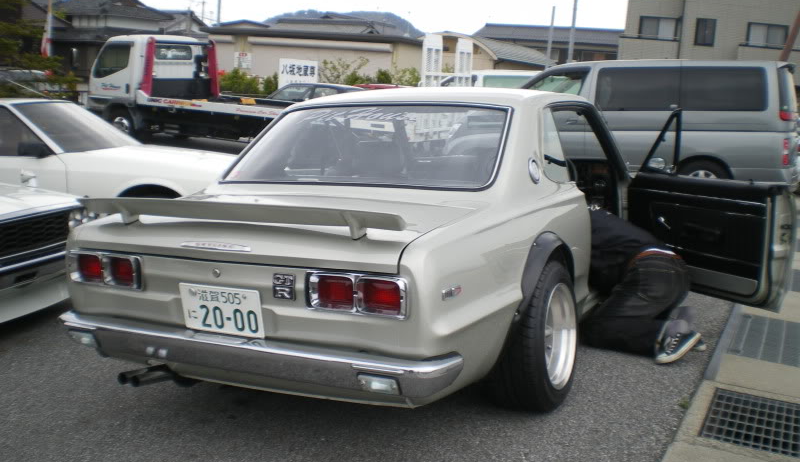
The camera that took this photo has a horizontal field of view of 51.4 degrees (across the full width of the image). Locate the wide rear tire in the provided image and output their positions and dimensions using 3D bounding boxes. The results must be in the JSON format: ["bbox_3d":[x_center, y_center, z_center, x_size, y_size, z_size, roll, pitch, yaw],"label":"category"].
[{"bbox_3d":[0.520,0.405,3.272,0.230,0.585,0.585,0,7,28],"label":"wide rear tire"}]

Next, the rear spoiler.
[{"bbox_3d":[-0.542,-0.043,2.746,1.310,0.095,0.130,3,9,27],"label":"rear spoiler"}]

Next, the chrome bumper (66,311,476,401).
[{"bbox_3d":[-0.556,0.388,2.767,1.570,0.130,0.260,3,9,27],"label":"chrome bumper"}]

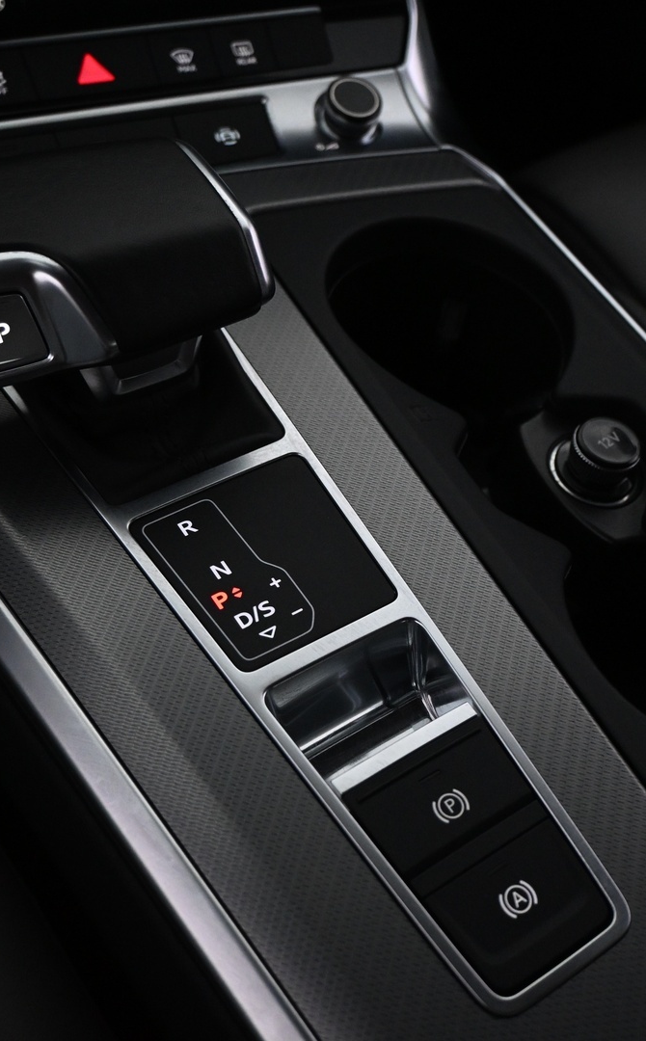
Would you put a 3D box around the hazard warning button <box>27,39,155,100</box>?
[{"bbox_3d":[-0.087,-0.168,0.441,0.048,0.019,0.012,-16,5,-22],"label":"hazard warning button"}]

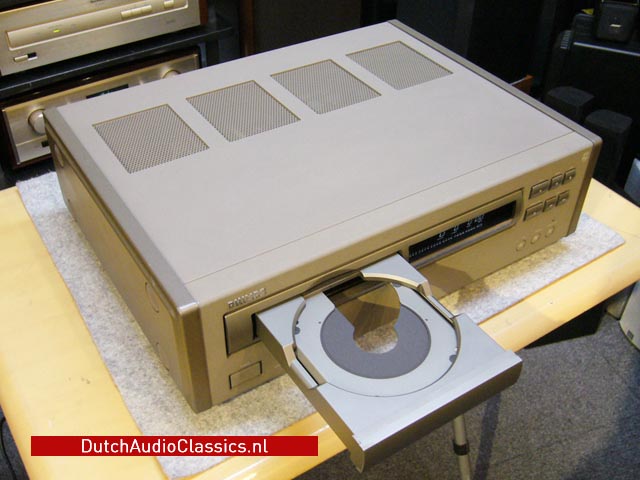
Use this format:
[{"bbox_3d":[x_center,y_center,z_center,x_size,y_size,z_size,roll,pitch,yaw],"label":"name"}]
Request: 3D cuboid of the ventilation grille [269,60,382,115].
[{"bbox_3d":[0.005,-0.168,0.706,0.080,0.004,0.102,-22,46,-24],"label":"ventilation grille"}]

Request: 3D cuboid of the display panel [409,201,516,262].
[{"bbox_3d":[0.131,-0.009,0.589,0.123,0.022,0.005,-22,46,-24],"label":"display panel"}]

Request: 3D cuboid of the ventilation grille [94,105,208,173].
[{"bbox_3d":[-0.164,-0.099,0.624,0.080,0.004,0.102,-22,46,-24],"label":"ventilation grille"}]

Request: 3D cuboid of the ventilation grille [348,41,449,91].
[{"bbox_3d":[0.090,-0.202,0.747,0.080,0.004,0.102,-22,46,-24],"label":"ventilation grille"}]

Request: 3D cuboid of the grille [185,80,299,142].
[{"bbox_3d":[-0.080,-0.134,0.665,0.080,0.004,0.102,-22,46,-24],"label":"grille"}]

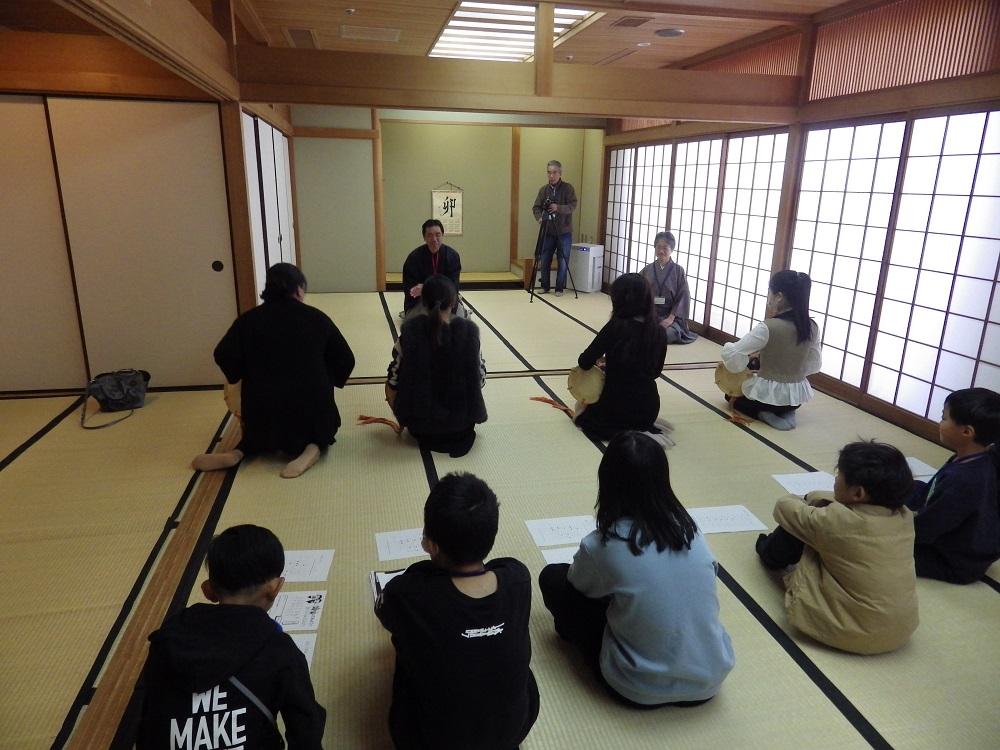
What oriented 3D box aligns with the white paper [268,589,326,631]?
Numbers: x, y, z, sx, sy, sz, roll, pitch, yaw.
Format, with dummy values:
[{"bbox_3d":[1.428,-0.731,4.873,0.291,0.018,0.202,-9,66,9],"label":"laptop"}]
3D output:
[{"bbox_3d":[-0.738,0.781,2.101,0.297,0.003,0.210,0,17,-5],"label":"white paper"}]

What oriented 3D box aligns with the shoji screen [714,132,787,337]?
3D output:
[{"bbox_3d":[2.089,-1.116,5.419,0.035,1.820,0.960,-3,17,-12],"label":"shoji screen"}]

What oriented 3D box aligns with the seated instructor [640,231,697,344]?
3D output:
[{"bbox_3d":[1.545,-0.801,5.869,0.520,0.950,0.600,8,18,21],"label":"seated instructor"}]

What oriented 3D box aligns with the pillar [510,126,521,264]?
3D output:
[{"bbox_3d":[0.226,-2.639,9.328,0.110,2.000,0.110,-3,17,-12],"label":"pillar"}]

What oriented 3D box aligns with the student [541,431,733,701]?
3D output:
[{"bbox_3d":[0.406,0.492,1.877,0.470,0.730,0.560,-4,17,-16],"label":"student"}]

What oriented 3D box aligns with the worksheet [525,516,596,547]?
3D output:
[{"bbox_3d":[0.273,0.644,2.621,0.297,0.002,0.210,-2,17,-10],"label":"worksheet"}]

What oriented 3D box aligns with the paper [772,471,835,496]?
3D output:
[{"bbox_3d":[1.513,0.525,3.091,0.297,0.003,0.210,-1,17,-7],"label":"paper"}]

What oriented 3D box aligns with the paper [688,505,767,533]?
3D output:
[{"bbox_3d":[0.963,0.620,2.739,0.297,0.003,0.210,-1,17,-8],"label":"paper"}]

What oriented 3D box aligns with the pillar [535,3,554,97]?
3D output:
[{"bbox_3d":[0.290,-2.140,4.208,0.110,0.560,0.100,-3,17,-12],"label":"pillar"}]

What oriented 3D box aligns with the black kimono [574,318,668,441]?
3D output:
[{"bbox_3d":[0.708,-0.013,3.607,0.540,0.710,0.460,16,22,40],"label":"black kimono"}]

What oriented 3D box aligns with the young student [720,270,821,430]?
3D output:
[{"bbox_3d":[1.680,-0.197,3.938,0.550,0.900,0.660,-7,18,-24],"label":"young student"}]

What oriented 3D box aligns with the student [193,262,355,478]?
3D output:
[{"bbox_3d":[-1.136,-0.085,3.319,0.720,0.970,0.740,0,17,-2],"label":"student"}]

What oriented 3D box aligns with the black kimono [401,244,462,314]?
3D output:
[{"bbox_3d":[-0.710,-1.002,6.705,0.650,0.730,0.550,-3,17,-12],"label":"black kimono"}]

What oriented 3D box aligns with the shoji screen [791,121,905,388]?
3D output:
[{"bbox_3d":[2.311,-0.818,4.459,0.040,1.760,0.920,-3,17,-12],"label":"shoji screen"}]

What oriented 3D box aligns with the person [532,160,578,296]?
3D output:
[{"bbox_3d":[0.681,-1.854,8.093,0.580,1.660,0.420,2,17,4],"label":"person"}]

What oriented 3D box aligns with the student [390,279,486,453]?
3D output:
[{"bbox_3d":[-0.342,-0.081,3.460,0.530,0.900,0.640,-4,17,-15],"label":"student"}]

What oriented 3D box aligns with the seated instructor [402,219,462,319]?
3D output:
[{"bbox_3d":[-0.698,-1.112,6.711,0.700,1.000,0.700,-2,17,-8],"label":"seated instructor"}]

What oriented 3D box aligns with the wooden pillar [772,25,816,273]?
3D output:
[{"bbox_3d":[2.206,-1.297,4.887,0.130,2.470,0.130,-3,17,-12],"label":"wooden pillar"}]

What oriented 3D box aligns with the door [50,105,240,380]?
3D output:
[{"bbox_3d":[-2.260,-0.794,4.150,0.945,1.830,0.035,-3,17,-12],"label":"door"}]

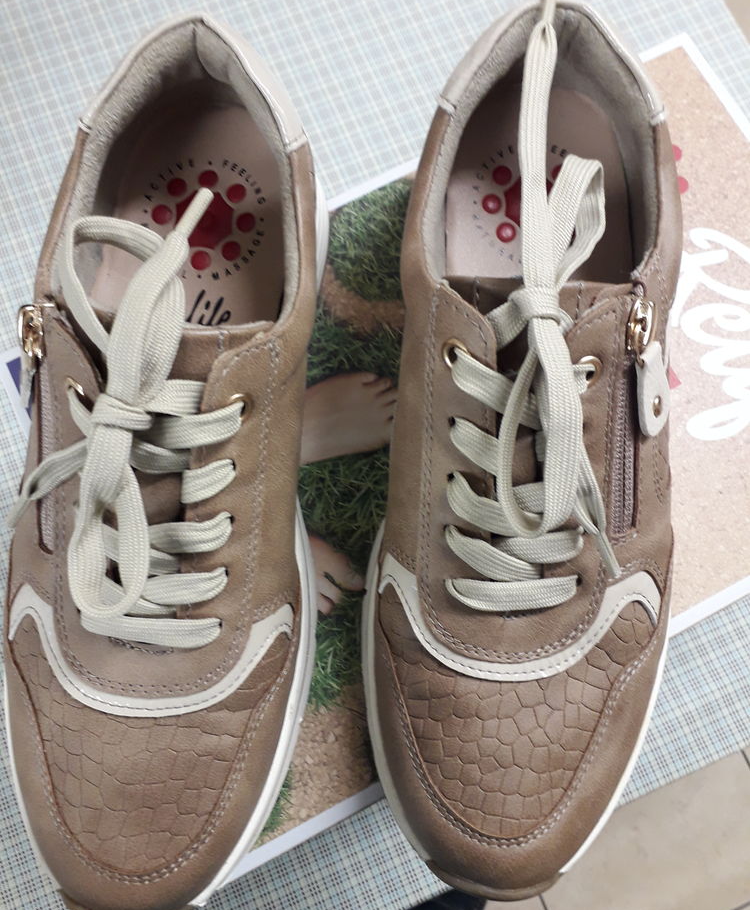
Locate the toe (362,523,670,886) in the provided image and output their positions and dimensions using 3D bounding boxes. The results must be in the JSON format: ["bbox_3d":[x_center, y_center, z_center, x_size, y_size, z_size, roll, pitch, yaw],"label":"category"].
[{"bbox_3d":[0.046,0.083,0.243,0.103,0.070,0.114,3,78,0],"label":"toe"}]

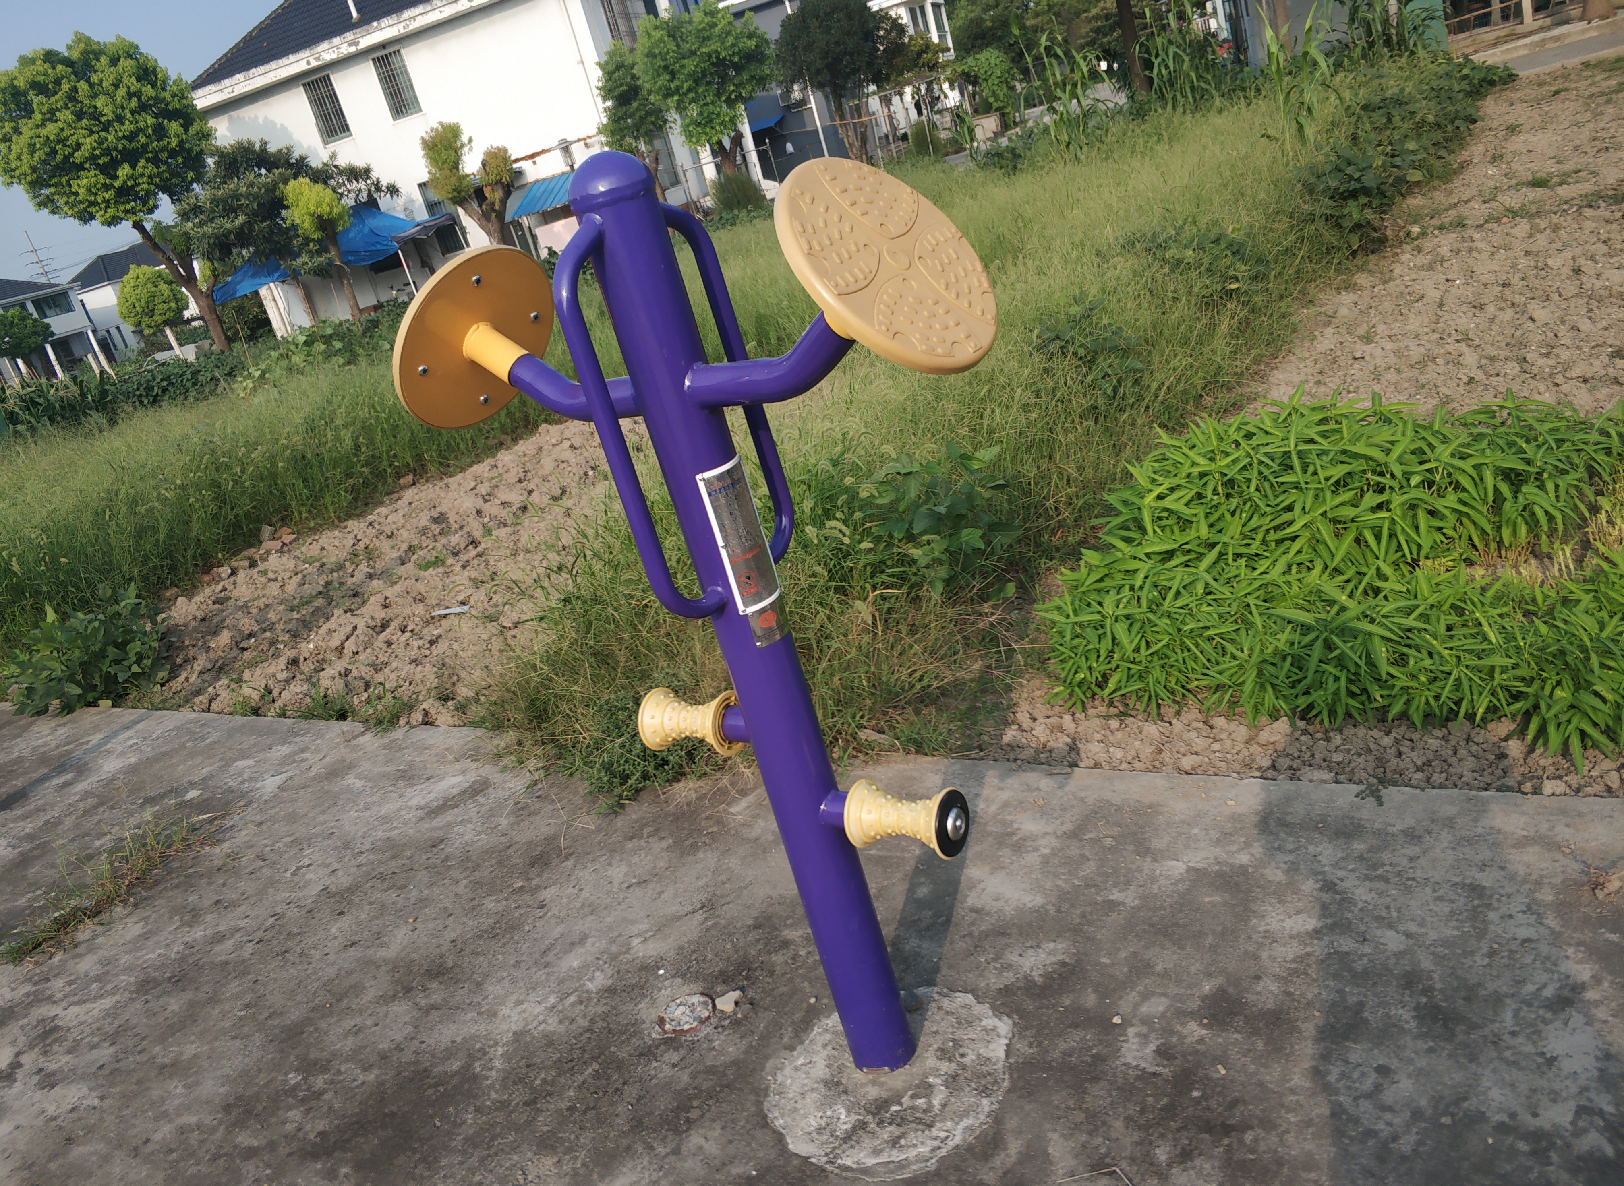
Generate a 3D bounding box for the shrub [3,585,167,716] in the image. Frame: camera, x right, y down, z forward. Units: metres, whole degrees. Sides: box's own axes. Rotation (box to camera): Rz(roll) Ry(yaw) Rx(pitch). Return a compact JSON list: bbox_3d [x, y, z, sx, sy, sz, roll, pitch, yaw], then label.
[{"bbox_3d":[-3.567,0.261,6.122,0.720,0.480,0.650,-27,22,-28],"label":"shrub"}]

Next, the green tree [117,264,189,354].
[{"bbox_3d":[-17.133,-7.377,33.580,1.850,2.700,1.850,-24,20,-21],"label":"green tree"}]

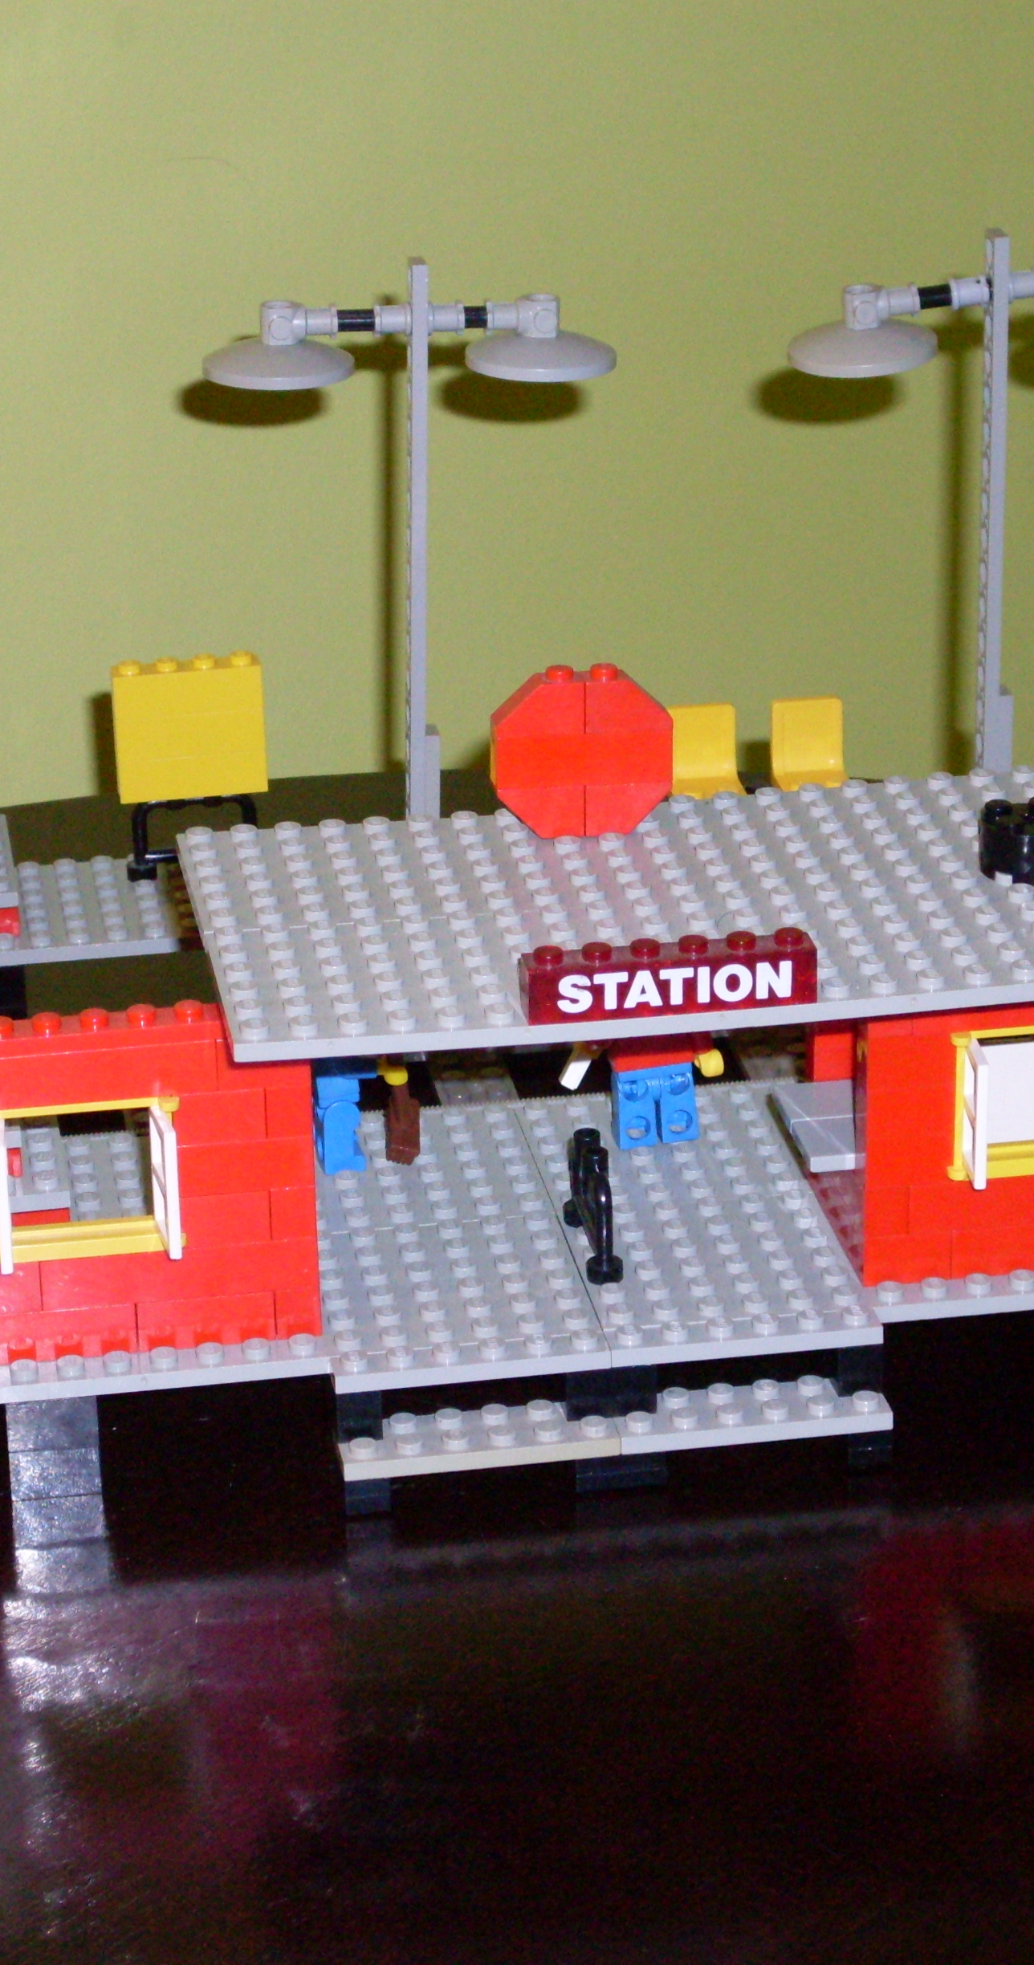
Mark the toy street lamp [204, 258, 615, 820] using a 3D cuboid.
[{"bbox_3d":[-0.021,-0.086,1.141,0.086,0.134,0.032,-5,23,-8],"label":"toy street lamp"}]

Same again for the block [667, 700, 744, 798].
[{"bbox_3d":[0.041,-0.049,1.175,0.016,0.020,0.016,-5,23,-8],"label":"block"}]

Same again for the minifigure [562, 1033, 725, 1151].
[{"bbox_3d":[0.024,0.010,1.010,0.027,0.042,0.013,-5,23,-8],"label":"minifigure"}]

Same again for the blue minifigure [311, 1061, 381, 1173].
[{"bbox_3d":[-0.032,0.013,1.004,0.014,0.042,0.024,-5,23,-8],"label":"blue minifigure"}]

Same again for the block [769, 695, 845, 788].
[{"bbox_3d":[0.065,-0.050,1.162,0.015,0.019,0.015,-5,24,-9],"label":"block"}]

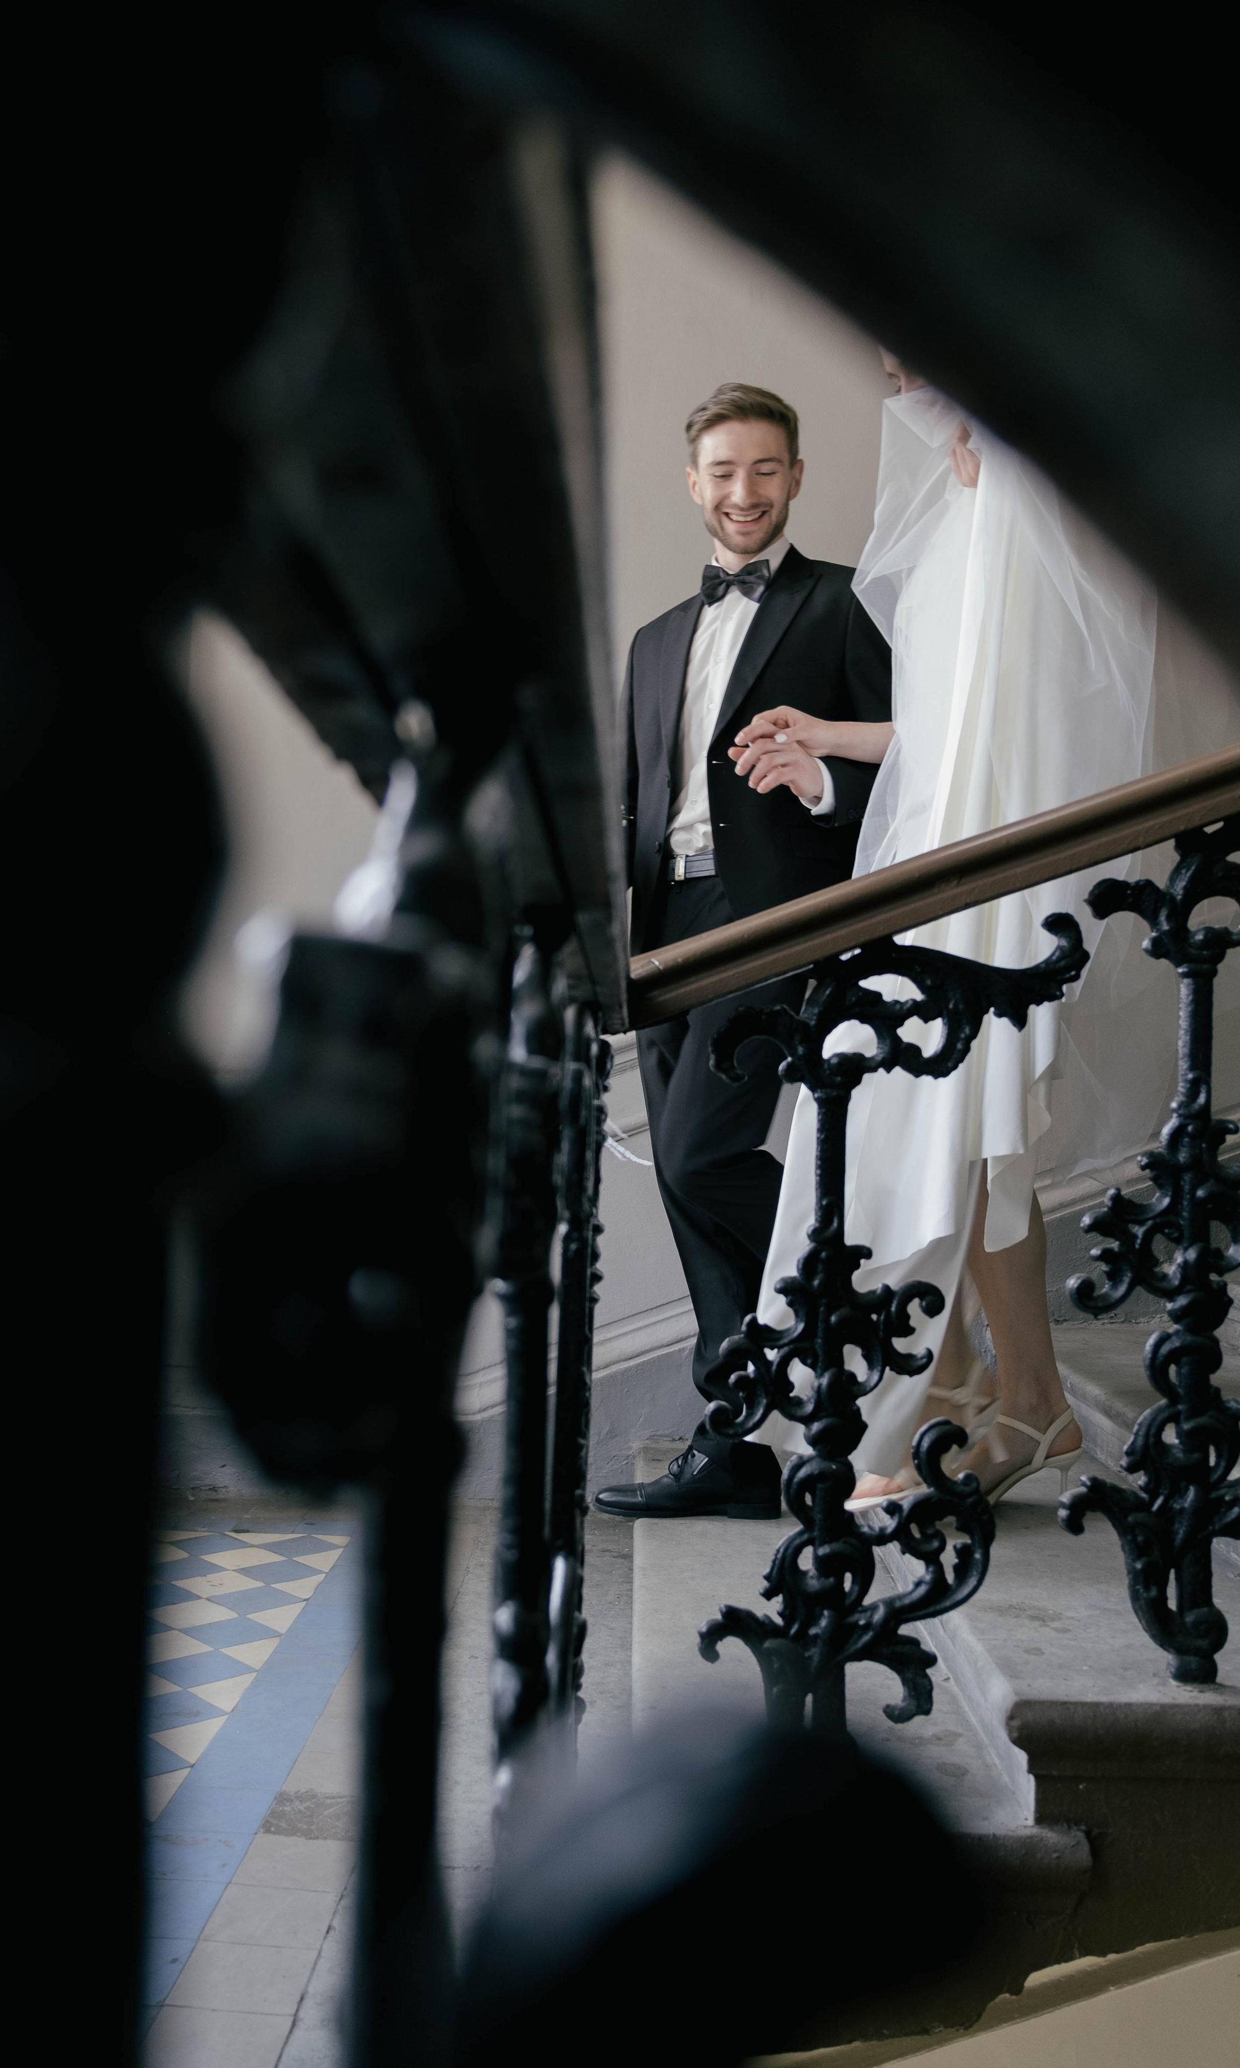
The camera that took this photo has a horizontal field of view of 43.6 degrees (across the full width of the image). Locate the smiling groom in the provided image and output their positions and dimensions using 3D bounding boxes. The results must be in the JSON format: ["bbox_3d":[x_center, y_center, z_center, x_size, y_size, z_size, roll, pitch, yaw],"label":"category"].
[{"bbox_3d":[0.205,-0.148,2.460,0.540,1.800,0.470,-2,-5,38],"label":"smiling groom"}]

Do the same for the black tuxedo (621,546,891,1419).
[{"bbox_3d":[0.225,-0.095,2.470,0.520,1.390,0.400,-2,-5,38],"label":"black tuxedo"}]

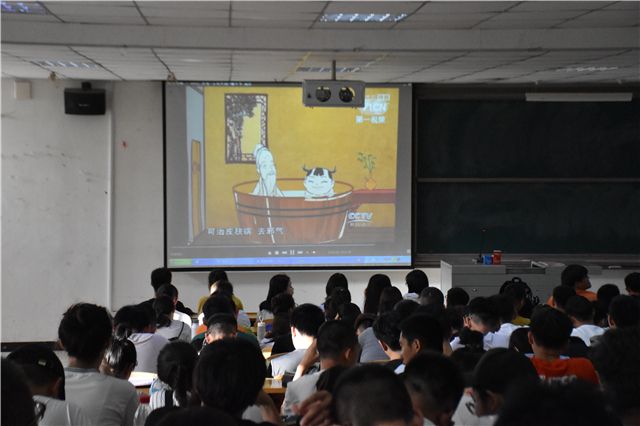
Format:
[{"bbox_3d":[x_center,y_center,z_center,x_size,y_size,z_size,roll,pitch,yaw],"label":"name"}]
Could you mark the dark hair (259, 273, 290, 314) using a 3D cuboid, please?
[{"bbox_3d":[-0.394,0.708,11.800,0.240,0.330,0.220,-2,4,-32],"label":"dark hair"}]

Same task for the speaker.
[{"bbox_3d":[-2.604,-1.244,14.800,0.450,0.260,0.270,0,12,-10],"label":"speaker"}]

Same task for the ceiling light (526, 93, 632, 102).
[{"bbox_3d":[2.931,-1.304,15.050,1.210,0.100,0.130,0,3,-4],"label":"ceiling light"}]

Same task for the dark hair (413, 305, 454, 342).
[{"bbox_3d":[0.639,0.616,7.500,0.200,0.220,0.230,1,3,16],"label":"dark hair"}]

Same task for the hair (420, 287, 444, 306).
[{"bbox_3d":[0.794,0.600,9.400,0.170,0.190,0.200,0,3,-9],"label":"hair"}]

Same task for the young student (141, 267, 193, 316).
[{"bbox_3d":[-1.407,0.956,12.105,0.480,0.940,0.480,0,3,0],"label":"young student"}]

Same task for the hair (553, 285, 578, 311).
[{"bbox_3d":[1.861,0.640,10.100,0.178,0.205,0.210,-1,4,-15],"label":"hair"}]

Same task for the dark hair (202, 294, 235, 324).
[{"bbox_3d":[-0.704,0.666,9.200,0.190,0.220,0.220,0,3,-1],"label":"dark hair"}]

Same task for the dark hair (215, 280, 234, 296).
[{"bbox_3d":[-0.760,0.626,10.500,0.172,0.200,0.205,-1,4,-11],"label":"dark hair"}]

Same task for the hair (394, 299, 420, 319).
[{"bbox_3d":[0.627,0.688,9.500,0.185,0.210,0.215,0,3,-12],"label":"hair"}]

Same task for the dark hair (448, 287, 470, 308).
[{"bbox_3d":[1.154,0.708,11.100,0.185,0.210,0.215,-1,3,-16],"label":"dark hair"}]

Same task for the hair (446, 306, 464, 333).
[{"bbox_3d":[0.922,0.735,9.200,0.180,0.200,0.200,0,3,-4],"label":"hair"}]

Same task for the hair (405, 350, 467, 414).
[{"bbox_3d":[0.355,0.518,4.100,0.180,0.210,0.210,0,3,2],"label":"hair"}]

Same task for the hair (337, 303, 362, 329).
[{"bbox_3d":[0.221,0.769,10.000,0.180,0.200,0.200,0,-2,-9],"label":"hair"}]

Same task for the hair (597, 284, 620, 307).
[{"bbox_3d":[2.254,0.659,10.400,0.178,0.205,0.210,-1,4,-13],"label":"hair"}]

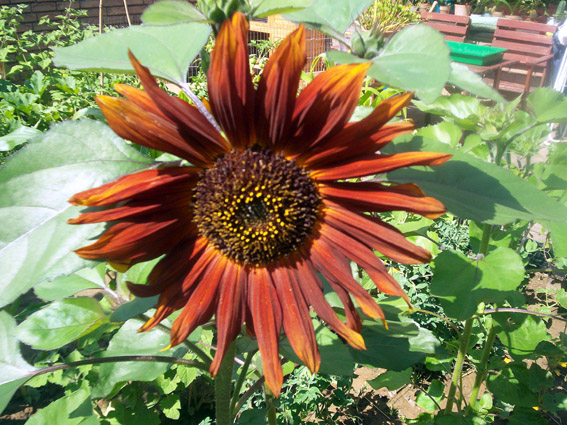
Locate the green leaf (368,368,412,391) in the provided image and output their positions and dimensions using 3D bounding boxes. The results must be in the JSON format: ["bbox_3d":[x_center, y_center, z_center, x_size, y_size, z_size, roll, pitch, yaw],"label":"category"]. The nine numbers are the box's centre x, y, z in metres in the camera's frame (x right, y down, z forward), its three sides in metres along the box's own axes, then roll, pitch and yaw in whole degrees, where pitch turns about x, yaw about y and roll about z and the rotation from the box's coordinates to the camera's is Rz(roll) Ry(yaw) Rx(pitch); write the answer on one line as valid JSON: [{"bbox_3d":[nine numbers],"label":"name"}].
[{"bbox_3d":[0.217,0.339,1.200,0.084,0.020,0.046,-7,25,-16],"label":"green leaf"}]

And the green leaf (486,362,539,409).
[{"bbox_3d":[0.485,0.365,1.250,0.090,0.033,0.095,-17,43,-29],"label":"green leaf"}]

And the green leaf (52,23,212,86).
[{"bbox_3d":[-0.113,-0.126,0.460,0.122,0.021,0.076,-2,39,-3],"label":"green leaf"}]

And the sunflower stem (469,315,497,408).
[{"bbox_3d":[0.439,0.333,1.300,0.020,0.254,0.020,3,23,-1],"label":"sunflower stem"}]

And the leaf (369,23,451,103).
[{"bbox_3d":[0.116,-0.138,0.540,0.073,0.025,0.073,25,54,20],"label":"leaf"}]

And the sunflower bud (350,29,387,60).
[{"bbox_3d":[0.079,-0.157,0.550,0.032,0.029,0.033,0,24,0],"label":"sunflower bud"}]

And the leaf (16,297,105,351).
[{"bbox_3d":[-0.206,0.102,0.550,0.085,0.020,0.048,-10,31,-17],"label":"leaf"}]

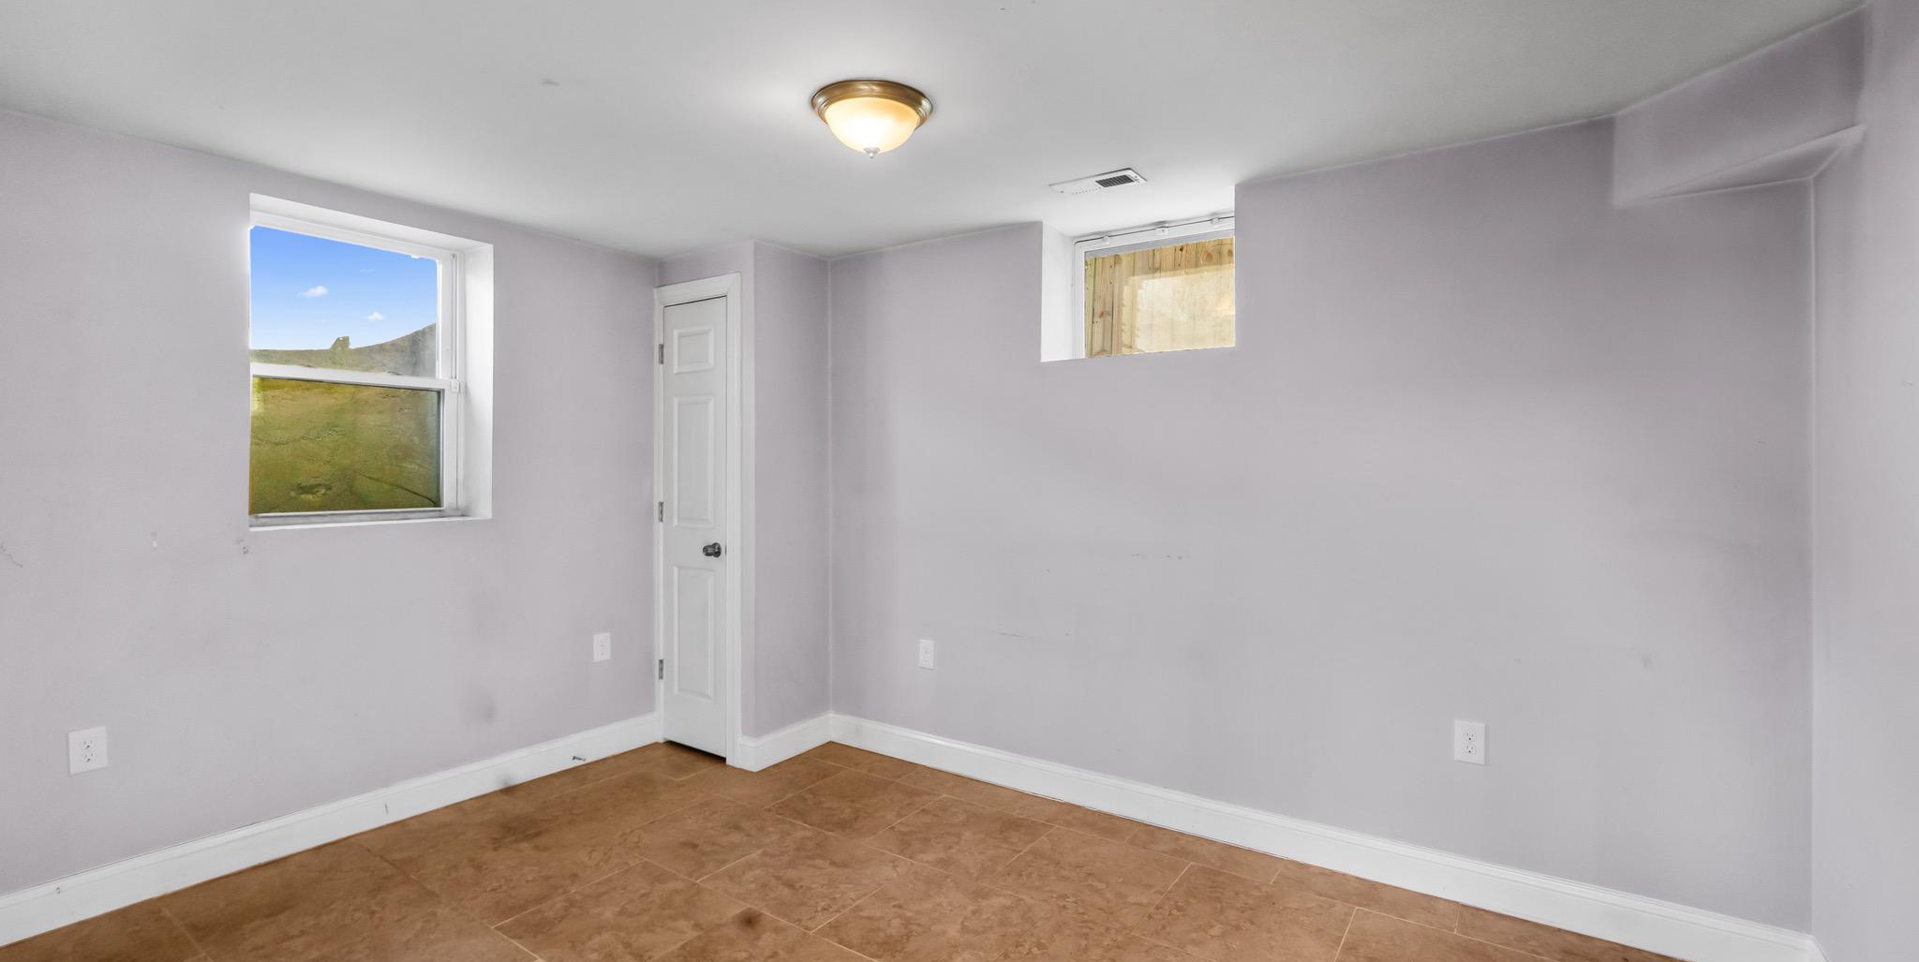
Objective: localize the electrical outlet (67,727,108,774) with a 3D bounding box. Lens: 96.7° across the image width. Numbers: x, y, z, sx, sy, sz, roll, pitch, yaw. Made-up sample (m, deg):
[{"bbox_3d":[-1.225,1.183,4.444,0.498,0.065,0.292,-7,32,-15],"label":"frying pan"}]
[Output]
[{"bbox_3d":[-2.509,0.781,2.461,0.012,0.117,0.075,1,1,34],"label":"electrical outlet"}]

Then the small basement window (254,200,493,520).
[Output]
[{"bbox_3d":[-2.300,-0.393,3.237,0.080,1.092,0.775,1,1,34],"label":"small basement window"}]

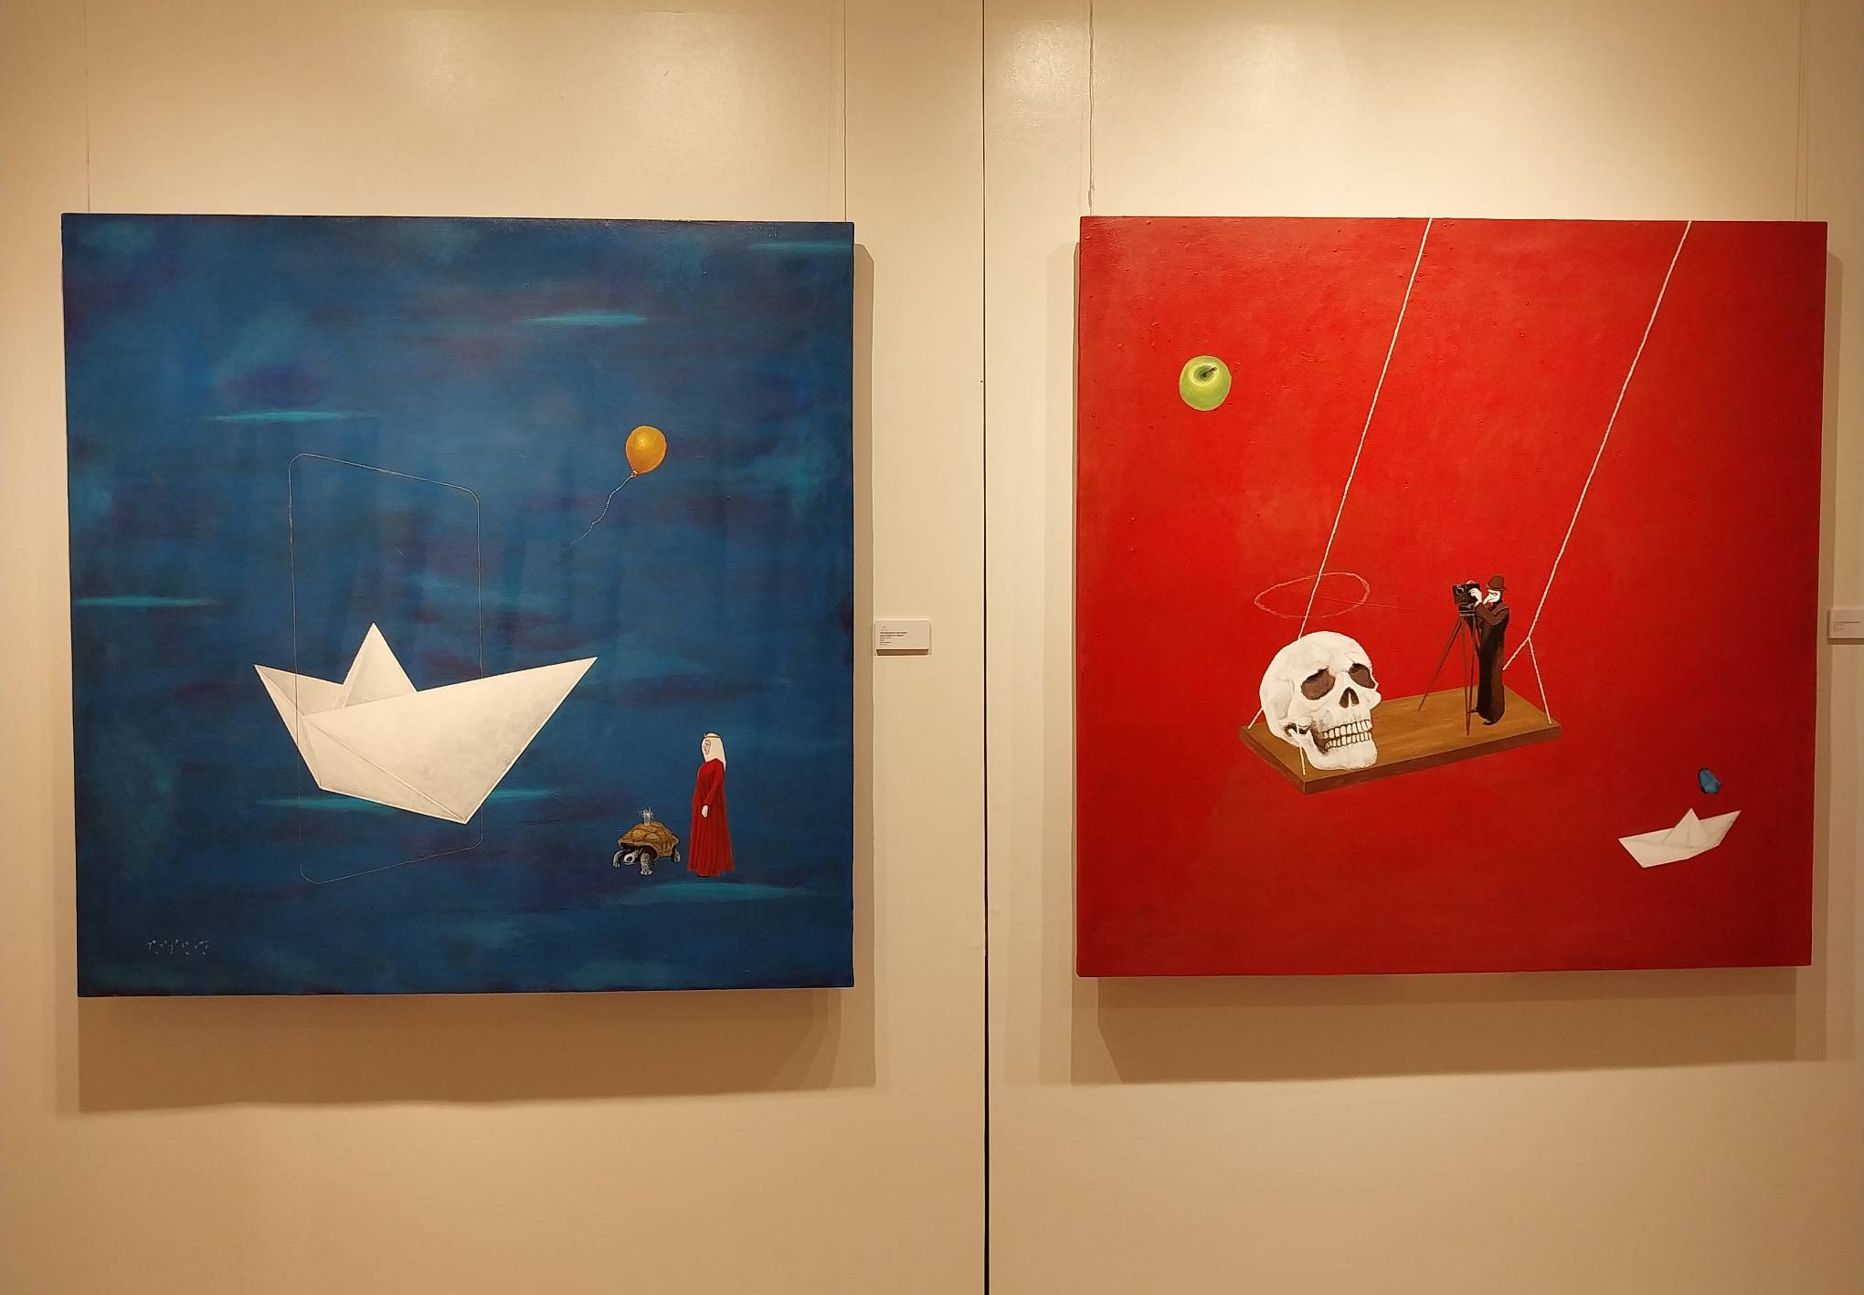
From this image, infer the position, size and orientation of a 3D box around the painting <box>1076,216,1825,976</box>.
[{"bbox_3d":[0.833,-0.079,2.255,1.200,1.200,0.035,0,2,-2],"label":"painting"}]

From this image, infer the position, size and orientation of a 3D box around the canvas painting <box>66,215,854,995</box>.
[{"bbox_3d":[-0.722,-0.061,2.186,1.200,1.200,0.035,0,2,-2],"label":"canvas painting"}]

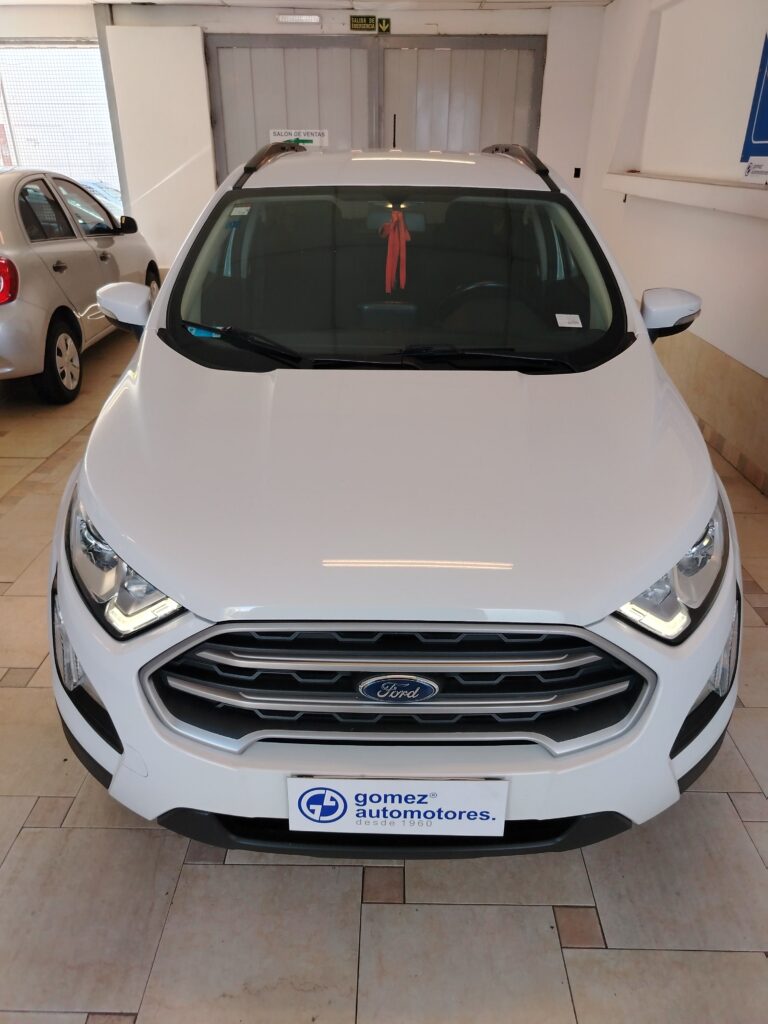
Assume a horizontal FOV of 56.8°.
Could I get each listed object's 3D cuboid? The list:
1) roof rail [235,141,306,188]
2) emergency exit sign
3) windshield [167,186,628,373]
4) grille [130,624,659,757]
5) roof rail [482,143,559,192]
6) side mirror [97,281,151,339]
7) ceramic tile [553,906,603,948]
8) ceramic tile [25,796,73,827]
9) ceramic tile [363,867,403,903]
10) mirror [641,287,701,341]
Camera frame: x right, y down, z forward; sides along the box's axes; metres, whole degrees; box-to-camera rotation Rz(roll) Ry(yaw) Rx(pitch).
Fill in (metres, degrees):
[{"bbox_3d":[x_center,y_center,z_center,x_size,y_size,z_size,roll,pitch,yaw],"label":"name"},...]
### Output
[{"bbox_3d":[-0.491,-1.633,3.326,0.085,0.160,1.760,1,26,2],"label":"roof rail"},{"bbox_3d":[-0.223,-5.308,7.717,0.279,0.139,0.012,0,26,0],"label":"emergency exit sign"},{"bbox_3d":[0.042,-0.778,2.338,1.420,0.110,0.877,0,56,0],"label":"windshield"},{"bbox_3d":[0.027,0.304,1.276,0.970,0.270,0.150,0,26,0],"label":"grille"},{"bbox_3d":[0.603,-1.625,3.318,0.085,0.160,1.760,-1,26,-2],"label":"roof rail"},{"bbox_3d":[-0.880,-0.690,2.407,0.215,0.180,0.145,0,26,0],"label":"side mirror"},{"bbox_3d":[0.449,0.955,1.629,0.100,0.010,0.100,0,26,1],"label":"ceramic tile"},{"bbox_3d":[-0.900,0.814,1.917,0.100,0.010,0.100,0,26,1],"label":"ceramic tile"},{"bbox_3d":[0.000,0.908,1.725,0.100,0.010,0.100,0,26,1],"label":"ceramic tile"},{"bbox_3d":[0.964,-0.676,2.393,0.215,0.180,0.145,0,26,0],"label":"mirror"}]

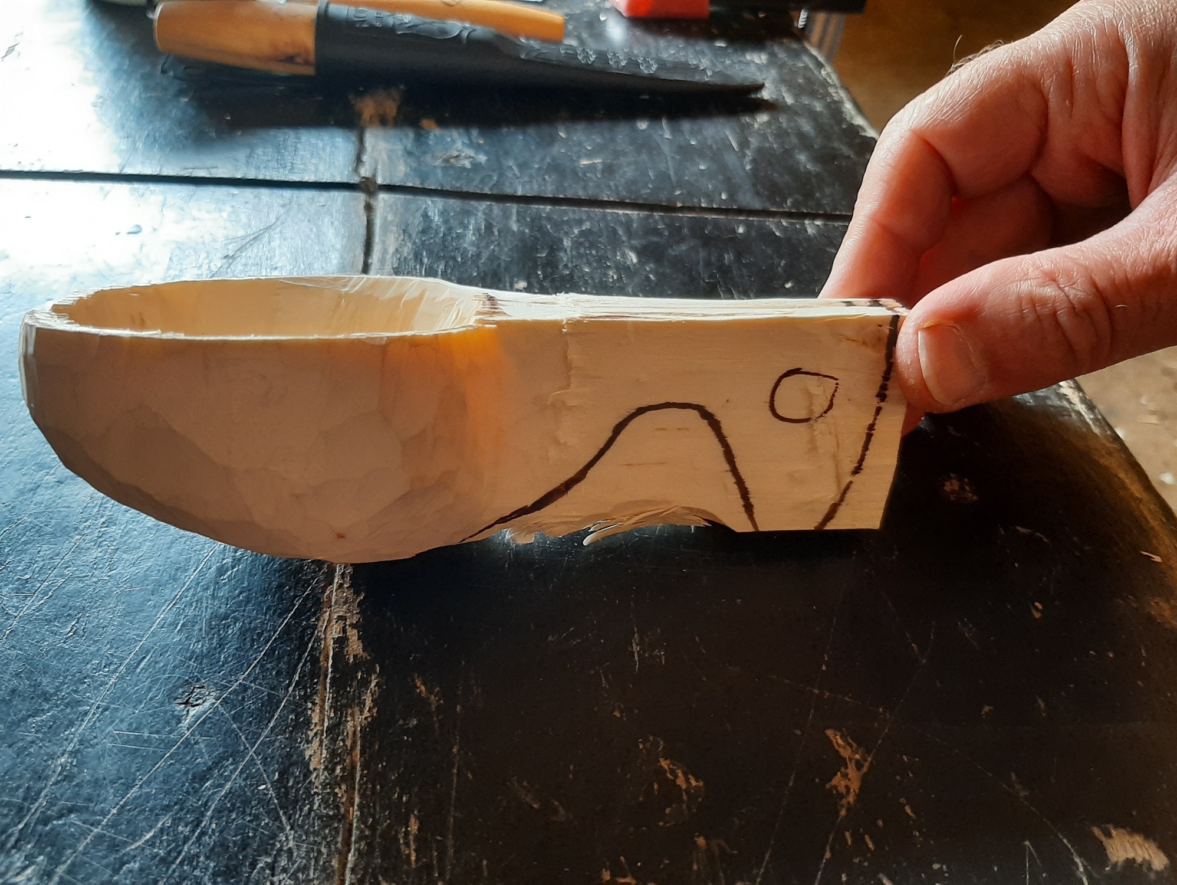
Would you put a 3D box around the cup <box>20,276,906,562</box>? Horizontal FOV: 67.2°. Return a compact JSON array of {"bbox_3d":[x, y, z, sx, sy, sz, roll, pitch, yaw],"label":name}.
[{"bbox_3d":[-0.025,-0.003,0.193,0.178,0.053,0.058,0,22,0],"label":"cup"}]

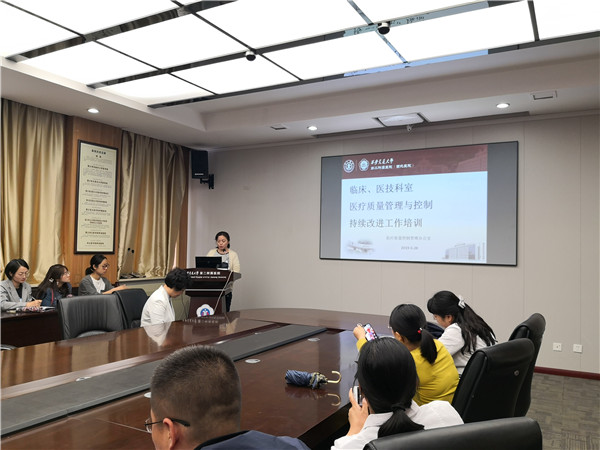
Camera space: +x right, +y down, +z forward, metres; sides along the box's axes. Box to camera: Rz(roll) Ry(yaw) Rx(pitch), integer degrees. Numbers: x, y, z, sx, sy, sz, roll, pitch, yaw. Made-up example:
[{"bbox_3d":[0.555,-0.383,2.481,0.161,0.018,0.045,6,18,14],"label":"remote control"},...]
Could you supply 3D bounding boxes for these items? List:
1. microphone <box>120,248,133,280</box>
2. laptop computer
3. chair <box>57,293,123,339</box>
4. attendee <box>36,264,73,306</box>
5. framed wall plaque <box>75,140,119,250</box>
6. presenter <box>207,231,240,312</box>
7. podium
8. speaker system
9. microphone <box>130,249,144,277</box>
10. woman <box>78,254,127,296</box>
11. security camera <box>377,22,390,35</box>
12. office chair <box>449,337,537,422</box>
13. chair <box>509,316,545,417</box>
[{"bbox_3d":[-2.631,0.582,7.077,0.160,0.440,0.110,0,-2,29],"label":"microphone"},{"bbox_3d":[-1.207,0.536,6.193,0.340,0.220,0.290,1,-2,5],"label":"laptop computer"},{"bbox_3d":[-1.558,1.099,3.874,0.650,0.980,0.600,0,-2,35],"label":"chair"},{"bbox_3d":[-2.619,1.016,5.073,0.620,1.180,0.480,1,-2,18],"label":"attendee"},{"bbox_3d":[-2.957,-0.382,6.838,0.040,1.600,0.670,0,-3,29],"label":"framed wall plaque"},{"bbox_3d":[-1.066,0.892,6.399,0.460,1.600,0.360,1,-2,11],"label":"presenter"},{"bbox_3d":[-1.111,1.078,5.667,0.680,1.150,0.500,1,-2,0],"label":"podium"},{"bbox_3d":[-1.622,-0.984,7.613,0.265,0.450,0.250,1,6,-5],"label":"speaker system"},{"bbox_3d":[-2.571,0.619,7.424,0.180,0.430,0.160,0,-2,29],"label":"microphone"},{"bbox_3d":[-2.262,0.996,5.506,0.720,1.280,0.500,1,-2,18],"label":"woman"},{"bbox_3d":[0.633,-1.482,3.540,0.092,0.072,0.092,1,-2,0],"label":"security camera"},{"bbox_3d":[0.826,1.103,2.492,0.600,1.000,0.640,3,-2,-40],"label":"office chair"},{"bbox_3d":[1.332,1.133,3.311,0.650,0.990,0.600,0,-2,42],"label":"chair"}]

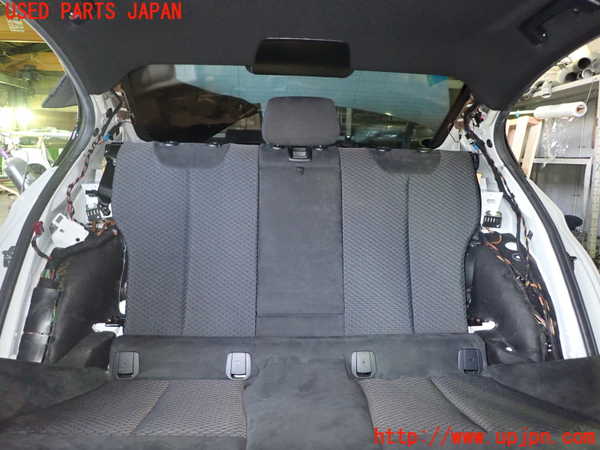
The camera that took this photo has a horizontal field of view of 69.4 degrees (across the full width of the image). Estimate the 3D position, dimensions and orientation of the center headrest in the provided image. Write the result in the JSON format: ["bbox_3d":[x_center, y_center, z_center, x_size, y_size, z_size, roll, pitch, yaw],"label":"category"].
[{"bbox_3d":[0.004,-0.310,1.315,0.235,0.143,0.100,1,-3,-4],"label":"center headrest"}]

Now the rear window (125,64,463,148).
[{"bbox_3d":[-0.015,-0.405,1.580,1.160,0.080,0.520,1,-19,-4],"label":"rear window"}]

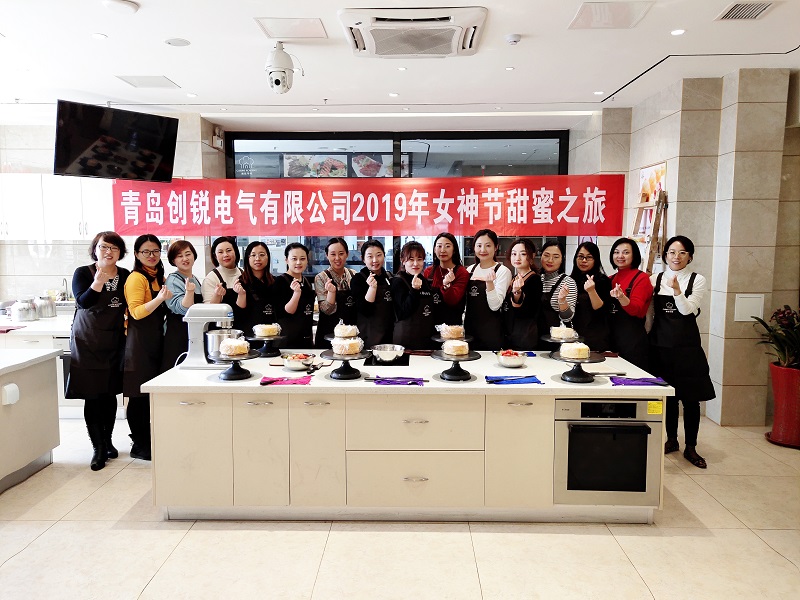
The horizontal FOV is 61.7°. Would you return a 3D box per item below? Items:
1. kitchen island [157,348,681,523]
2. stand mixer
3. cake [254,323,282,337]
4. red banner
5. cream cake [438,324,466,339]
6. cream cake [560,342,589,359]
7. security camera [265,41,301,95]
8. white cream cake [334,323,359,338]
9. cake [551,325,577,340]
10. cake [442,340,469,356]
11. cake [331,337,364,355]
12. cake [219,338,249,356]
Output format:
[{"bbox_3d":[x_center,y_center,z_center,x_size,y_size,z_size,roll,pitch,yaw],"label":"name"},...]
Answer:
[{"bbox_3d":[0.048,0.837,4.383,2.976,0.811,1.232,0,5,1],"label":"kitchen island"},{"bbox_3d":[-1.214,0.230,4.369,0.371,0.406,0.262,0,5,1],"label":"stand mixer"},{"bbox_3d":[-0.948,0.217,4.764,0.178,0.081,0.178,0,5,1],"label":"cake"},{"bbox_3d":[-0.466,-1.059,7.595,5.835,0.663,0.020,0,5,6],"label":"red banner"},{"bbox_3d":[0.368,0.221,4.695,0.170,0.082,0.170,0,5,1],"label":"cream cake"},{"bbox_3d":[1.024,0.292,3.911,0.173,0.079,0.173,0,5,1],"label":"cream cake"},{"bbox_3d":[-0.850,-1.657,4.790,0.233,0.381,0.223,0,5,4],"label":"security camera"},{"bbox_3d":[-0.376,0.216,4.721,0.166,0.089,0.166,0,5,1],"label":"white cream cake"},{"bbox_3d":[1.138,0.222,4.658,0.170,0.084,0.170,0,5,1],"label":"cake"},{"bbox_3d":[0.332,0.290,3.976,0.153,0.074,0.153,0,5,1],"label":"cake"},{"bbox_3d":[-0.317,0.282,4.010,0.180,0.087,0.180,0,5,1],"label":"cake"},{"bbox_3d":[-0.991,0.283,4.025,0.170,0.084,0.170,0,5,1],"label":"cake"}]

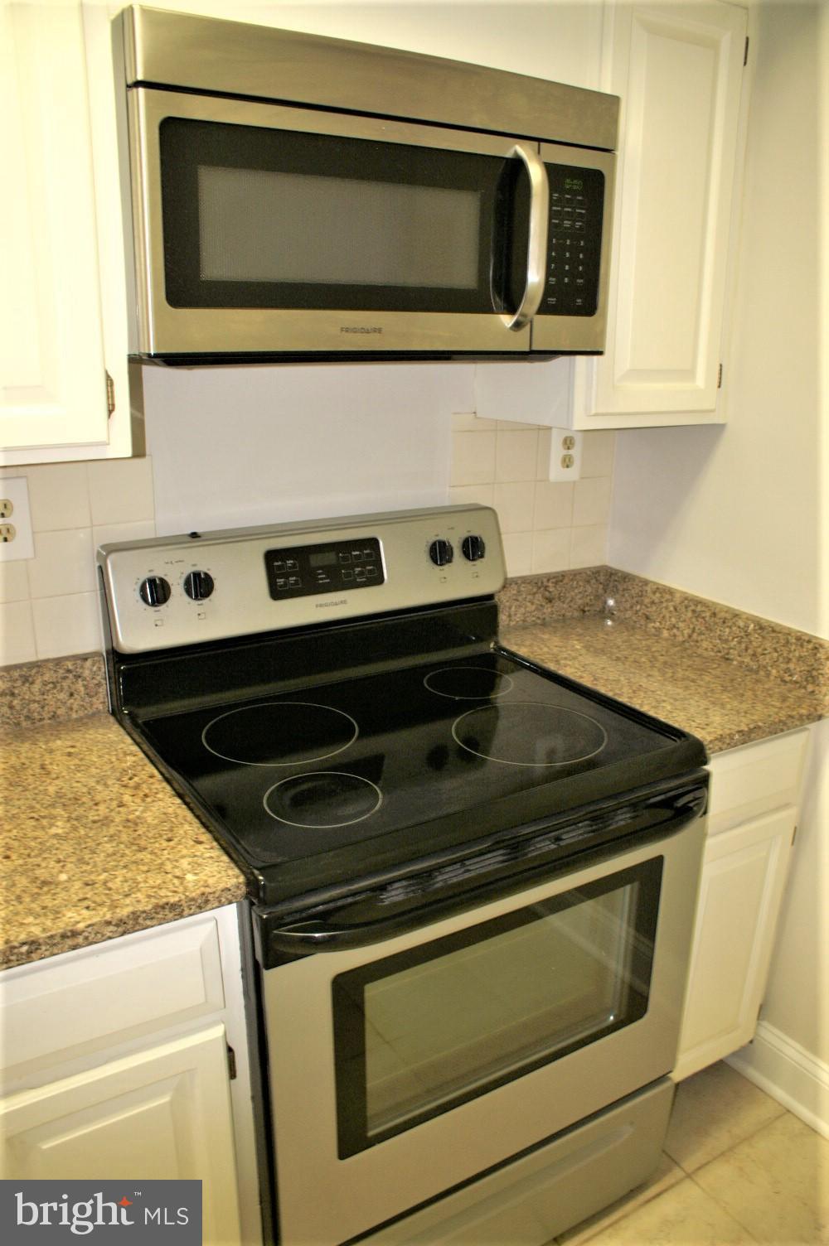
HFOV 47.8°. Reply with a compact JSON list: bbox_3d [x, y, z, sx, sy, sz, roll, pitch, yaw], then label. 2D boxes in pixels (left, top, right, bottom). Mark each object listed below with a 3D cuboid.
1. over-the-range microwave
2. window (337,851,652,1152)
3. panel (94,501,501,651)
[{"bbox_3d":[-0.081,-0.609,1.433,0.757,0.400,0.400,-10,20,-30],"label":"over-the-range microwave"},{"bbox_3d":[0.141,0.548,1.378,0.578,0.299,0.020,-10,20,-30],"label":"window"},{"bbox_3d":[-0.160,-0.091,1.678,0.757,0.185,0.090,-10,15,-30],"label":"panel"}]

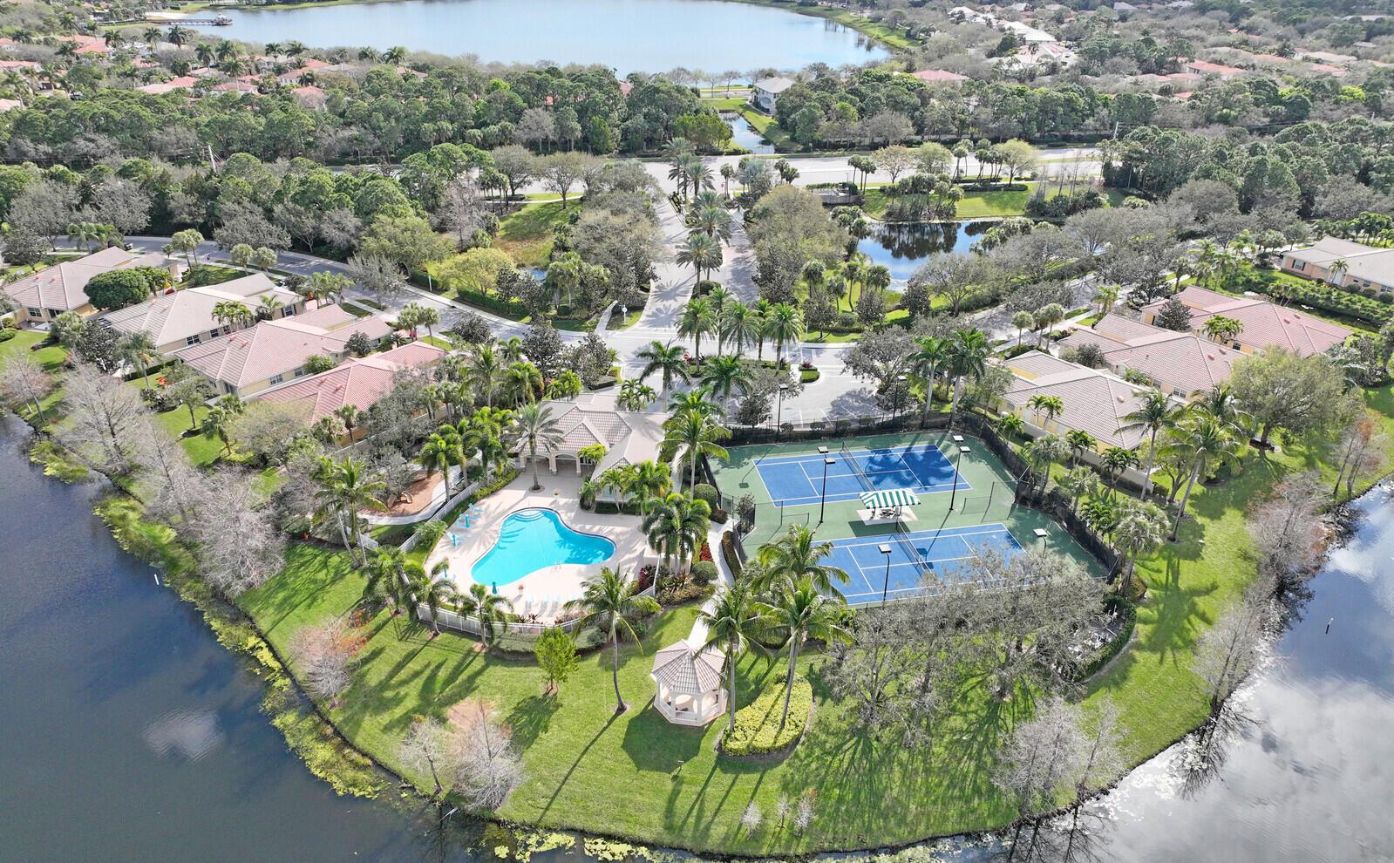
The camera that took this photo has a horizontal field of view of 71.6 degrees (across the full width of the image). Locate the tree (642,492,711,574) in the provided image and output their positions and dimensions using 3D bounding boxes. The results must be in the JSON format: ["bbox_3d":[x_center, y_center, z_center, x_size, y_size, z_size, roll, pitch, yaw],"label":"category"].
[{"bbox_3d":[-1.971,10.786,96.136,6.500,9.240,6.000,1,28,0],"label":"tree"}]

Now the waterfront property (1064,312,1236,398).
[{"bbox_3d":[70.107,-11.477,142.058,18.000,6.600,25.800,-21,35,-34],"label":"waterfront property"}]

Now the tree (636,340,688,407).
[{"bbox_3d":[-4.446,-6.960,127.748,6.400,10.300,6.400,-1,28,-2],"label":"tree"}]

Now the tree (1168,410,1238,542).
[{"bbox_3d":[52.329,5.499,102.224,7.800,14.000,7.800,1,28,0],"label":"tree"}]

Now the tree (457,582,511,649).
[{"bbox_3d":[-18.901,16.546,86.793,4.830,7.290,4.830,0,28,0],"label":"tree"}]

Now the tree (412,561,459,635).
[{"bbox_3d":[-23.575,15.300,87.966,4.200,8.310,4.200,0,28,0],"label":"tree"}]

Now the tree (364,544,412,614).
[{"bbox_3d":[-28.926,14.175,91.428,4.500,7.280,4.400,1,28,0],"label":"tree"}]

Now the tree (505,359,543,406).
[{"bbox_3d":[-23.042,-6.025,129.159,4.700,7.000,4.700,-5,29,-10],"label":"tree"}]

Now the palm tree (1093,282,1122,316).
[{"bbox_3d":[68.609,-21.872,162.017,4.400,5.350,4.400,12,30,21],"label":"palm tree"}]

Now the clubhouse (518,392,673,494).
[{"bbox_3d":[-12.404,0.319,118.588,18.300,6.200,21.800,3,28,5],"label":"clubhouse"}]

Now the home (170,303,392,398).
[{"bbox_3d":[-61.108,-13.690,143.310,16.800,6.700,25.600,19,33,31],"label":"home"}]

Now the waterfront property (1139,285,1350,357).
[{"bbox_3d":[87.806,-18.020,154.676,18.000,6.600,25.700,-20,35,-34],"label":"waterfront property"}]

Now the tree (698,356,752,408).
[{"bbox_3d":[3.797,-4.905,124.646,6.950,9.825,6.950,1,28,0],"label":"tree"}]

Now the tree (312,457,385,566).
[{"bbox_3d":[-34.206,8.169,96.644,7.160,12.550,7.160,0,28,0],"label":"tree"}]

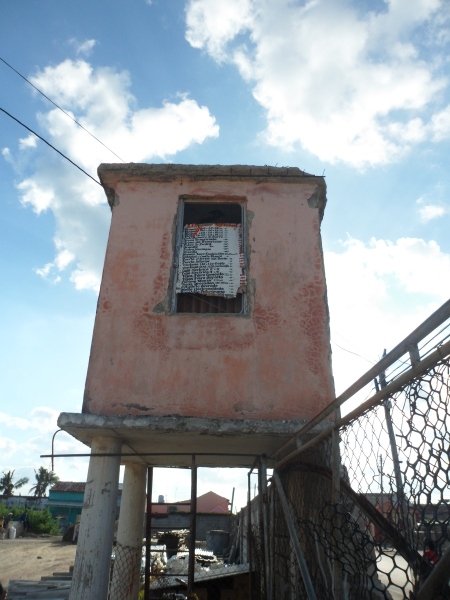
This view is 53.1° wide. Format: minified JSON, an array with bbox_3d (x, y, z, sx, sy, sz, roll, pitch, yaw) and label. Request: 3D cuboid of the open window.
[{"bbox_3d":[-0.125,-0.425,4.290,0.665,1.250,0.100,1,-24,1],"label":"open window"}]

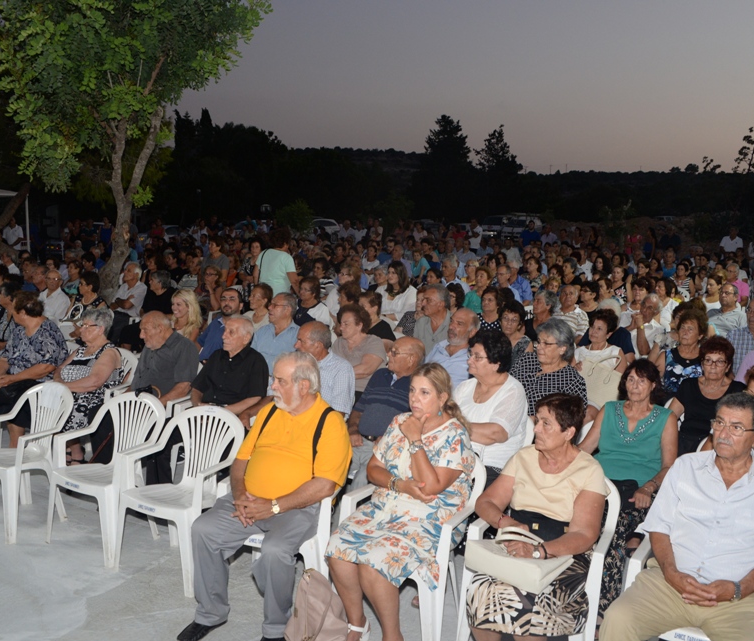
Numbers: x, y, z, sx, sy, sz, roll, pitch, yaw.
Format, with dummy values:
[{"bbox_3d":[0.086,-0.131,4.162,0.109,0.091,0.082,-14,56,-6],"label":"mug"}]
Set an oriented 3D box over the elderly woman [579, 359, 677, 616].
[{"bbox_3d":[1.207,0.783,3.584,0.500,1.170,0.720,5,11,28],"label":"elderly woman"}]

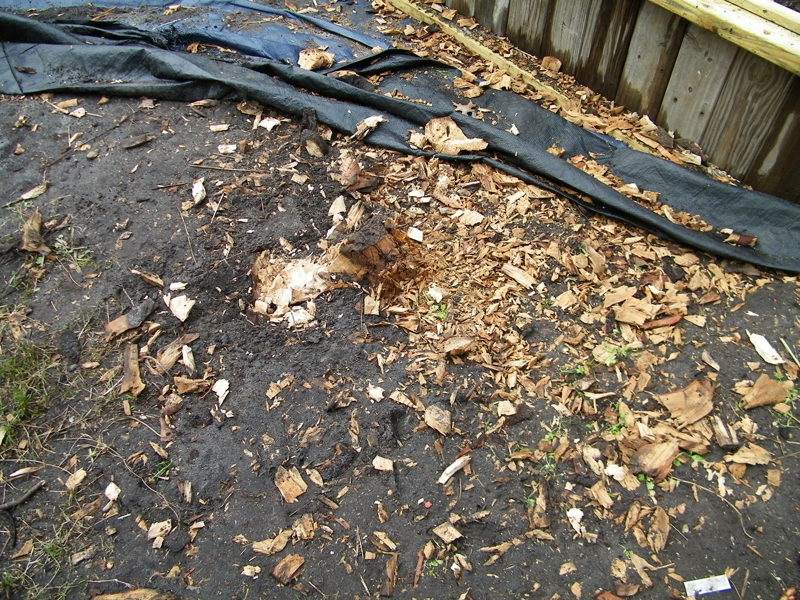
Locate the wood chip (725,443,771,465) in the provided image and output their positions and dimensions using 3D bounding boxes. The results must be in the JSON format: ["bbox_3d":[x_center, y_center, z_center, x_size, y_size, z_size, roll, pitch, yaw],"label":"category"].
[{"bbox_3d":[0.755,0.335,1.409,0.094,0.018,0.052,3,49,3],"label":"wood chip"}]

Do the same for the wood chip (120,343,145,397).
[{"bbox_3d":[-0.652,0.167,1.571,0.057,0.022,0.158,-13,50,-11],"label":"wood chip"}]

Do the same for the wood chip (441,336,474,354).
[{"bbox_3d":[0.133,0.104,1.460,0.064,0.022,0.037,2,52,4],"label":"wood chip"}]

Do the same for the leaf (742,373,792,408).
[{"bbox_3d":[0.857,0.212,1.511,0.127,0.027,0.071,-16,51,-13],"label":"leaf"}]

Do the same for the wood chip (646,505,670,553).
[{"bbox_3d":[0.490,0.432,1.222,0.036,0.015,0.087,13,49,12],"label":"wood chip"}]

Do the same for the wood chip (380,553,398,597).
[{"bbox_3d":[-0.018,0.499,1.177,0.020,0.014,0.075,6,53,7],"label":"wood chip"}]

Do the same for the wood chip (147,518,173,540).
[{"bbox_3d":[-0.461,0.442,1.241,0.044,0.013,0.031,-16,53,-10],"label":"wood chip"}]

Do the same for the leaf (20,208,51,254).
[{"bbox_3d":[-1.059,-0.197,1.877,0.072,0.046,0.155,-15,51,-12],"label":"leaf"}]

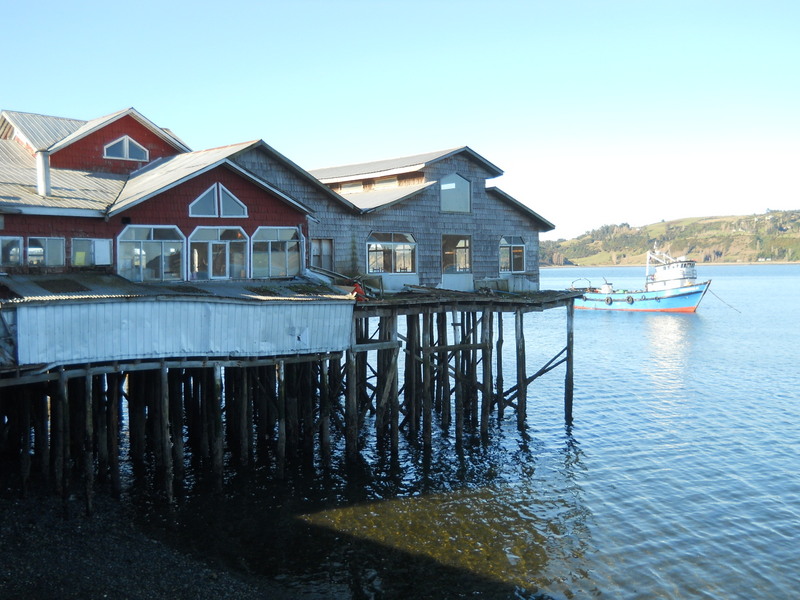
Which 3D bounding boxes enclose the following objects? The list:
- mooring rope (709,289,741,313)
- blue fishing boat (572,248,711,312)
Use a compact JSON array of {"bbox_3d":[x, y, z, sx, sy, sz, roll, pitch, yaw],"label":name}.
[{"bbox_3d":[41.300,0.140,108.400,4.000,3.050,0.100,1,3,14],"label":"mooring rope"},{"bbox_3d":[32.700,-2.700,115.200,5.200,8.600,19.300,-2,4,-43],"label":"blue fishing boat"}]

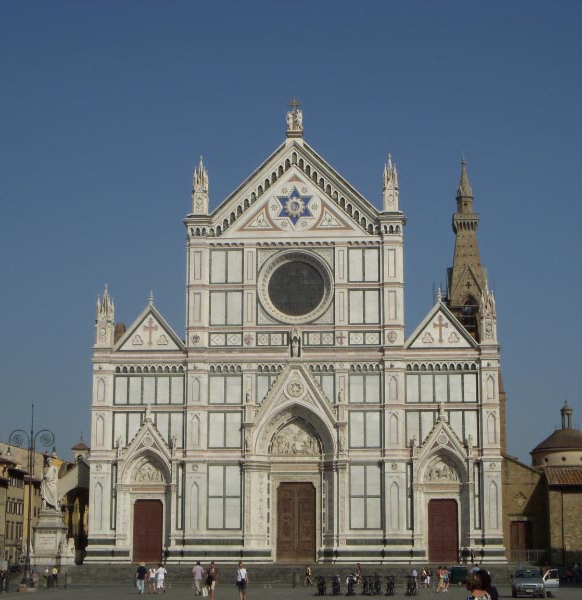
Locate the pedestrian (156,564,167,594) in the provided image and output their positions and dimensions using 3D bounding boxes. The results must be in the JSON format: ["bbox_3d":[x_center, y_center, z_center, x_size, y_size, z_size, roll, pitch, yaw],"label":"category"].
[{"bbox_3d":[-7.204,15.533,73.438,0.580,1.620,0.450,-1,-11,5],"label":"pedestrian"}]

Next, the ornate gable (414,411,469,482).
[{"bbox_3d":[15.070,14.792,131.919,5.652,7.201,1.500,-1,-11,3],"label":"ornate gable"}]

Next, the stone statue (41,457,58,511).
[{"bbox_3d":[-22.995,17.721,126.236,1.727,5.104,1.600,0,-12,2],"label":"stone statue"}]

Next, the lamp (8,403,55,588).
[{"bbox_3d":[-21.869,16.328,110.850,4.052,15.356,1.000,0,-12,2],"label":"lamp"}]

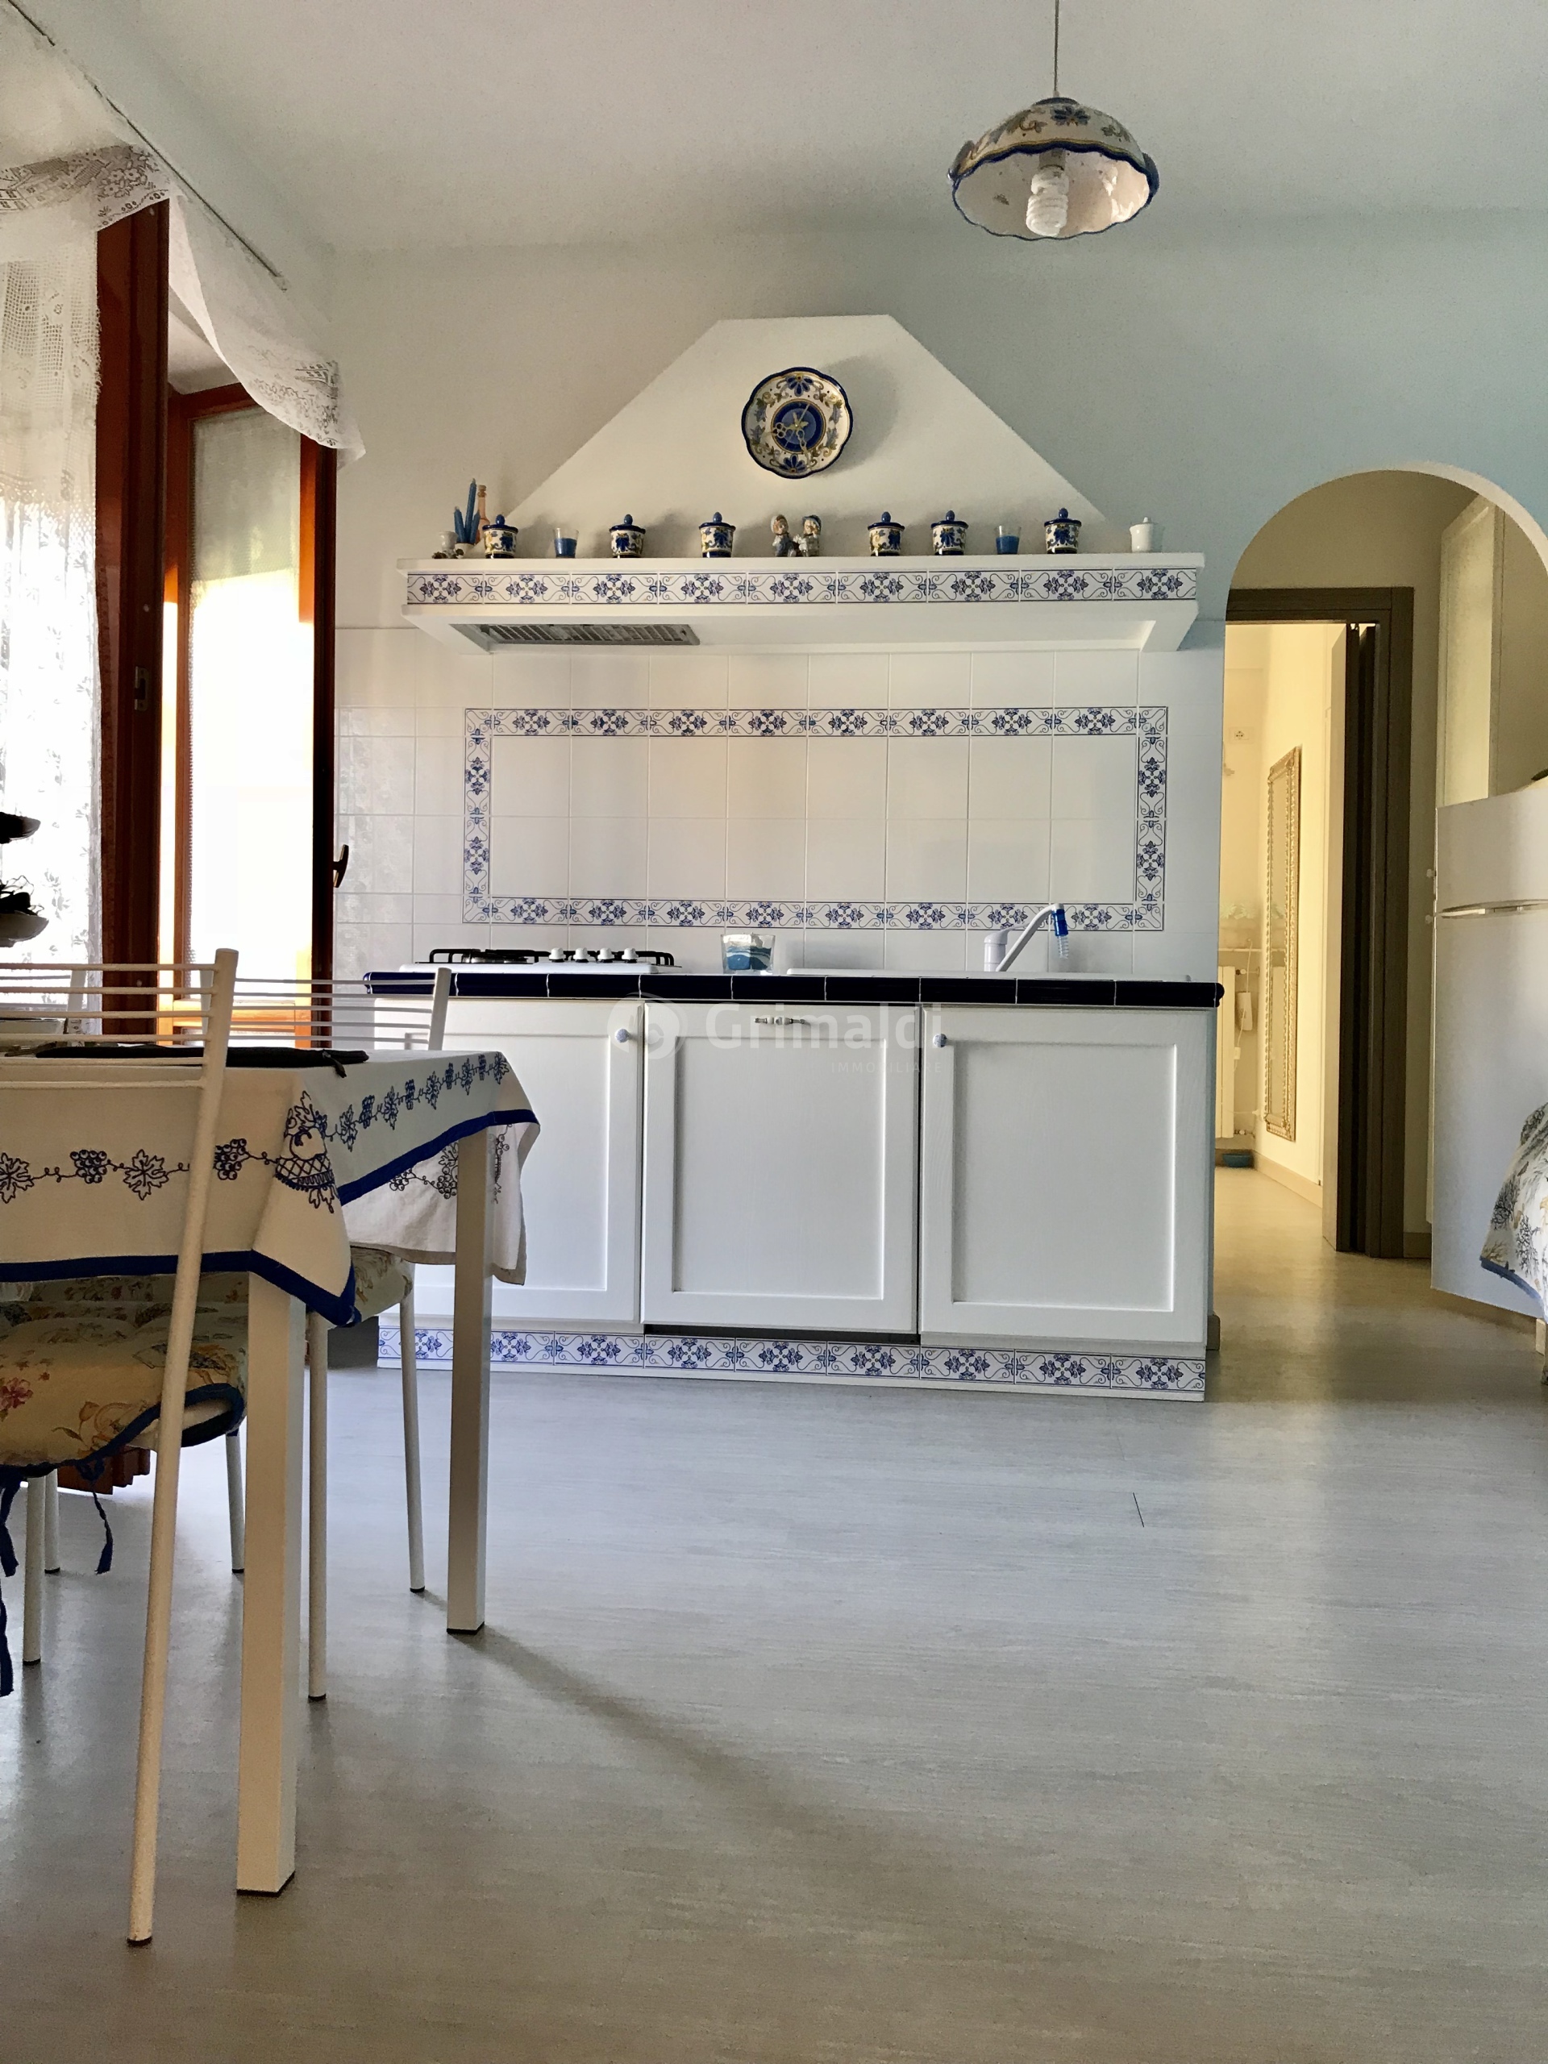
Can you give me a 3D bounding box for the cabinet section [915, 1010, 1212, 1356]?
[{"bbox_3d":[0.646,0.296,3.809,0.605,0.723,0.577,1,2,6],"label":"cabinet section"}]

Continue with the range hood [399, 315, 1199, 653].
[{"bbox_3d":[0.066,-1.304,3.919,1.801,0.744,0.440,1,2,7],"label":"range hood"}]

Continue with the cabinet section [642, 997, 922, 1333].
[{"bbox_3d":[0.046,0.278,3.876,0.601,0.710,0.577,1,2,6],"label":"cabinet section"}]

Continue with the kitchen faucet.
[{"bbox_3d":[0.601,-0.208,3.931,0.243,0.179,0.056,3,3,45],"label":"kitchen faucet"}]

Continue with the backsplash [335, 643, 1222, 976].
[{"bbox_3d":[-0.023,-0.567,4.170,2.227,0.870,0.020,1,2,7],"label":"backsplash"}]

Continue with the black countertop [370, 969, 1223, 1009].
[{"bbox_3d":[0.055,-0.104,3.848,1.839,0.053,0.636,1,2,6],"label":"black countertop"}]

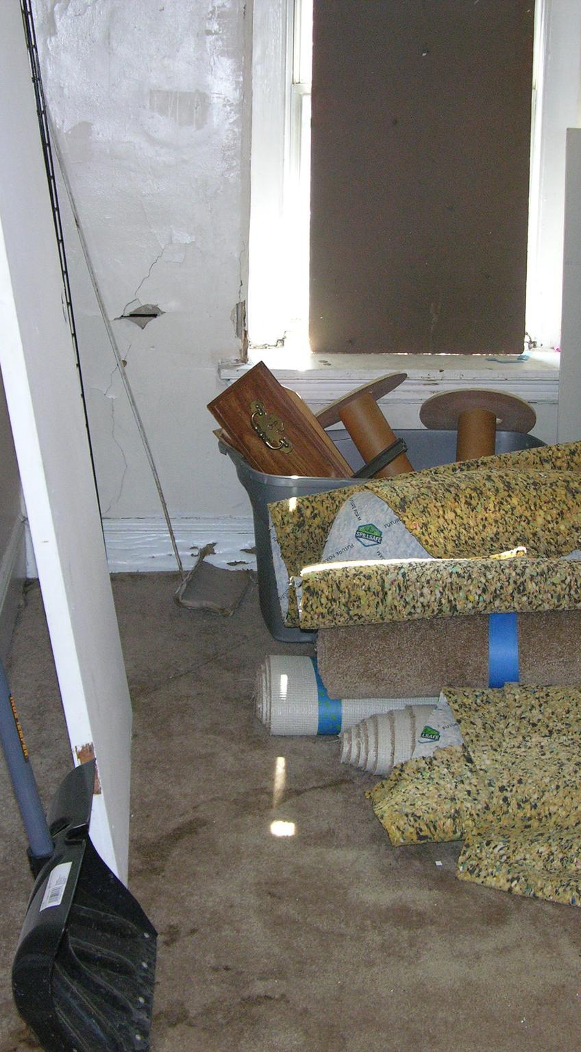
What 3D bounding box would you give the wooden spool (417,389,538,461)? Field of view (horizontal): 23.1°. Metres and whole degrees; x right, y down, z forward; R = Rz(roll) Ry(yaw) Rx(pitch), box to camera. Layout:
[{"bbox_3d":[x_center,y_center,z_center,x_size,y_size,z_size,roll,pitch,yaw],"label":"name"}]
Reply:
[{"bbox_3d":[0.502,-0.145,3.733,0.314,0.340,0.314,0,-21,0],"label":"wooden spool"}]

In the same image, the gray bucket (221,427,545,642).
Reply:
[{"bbox_3d":[0.246,0.022,3.650,0.845,0.430,0.520,1,16,0],"label":"gray bucket"}]

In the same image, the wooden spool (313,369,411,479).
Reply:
[{"bbox_3d":[0.245,-0.187,3.693,0.314,0.340,0.314,-28,-10,0],"label":"wooden spool"}]

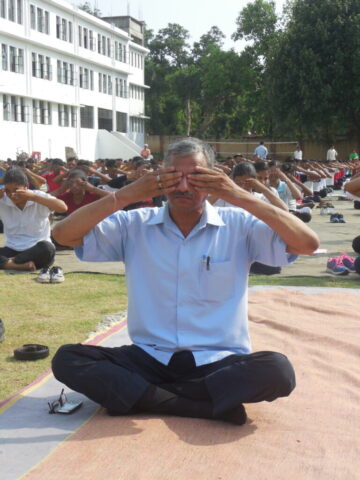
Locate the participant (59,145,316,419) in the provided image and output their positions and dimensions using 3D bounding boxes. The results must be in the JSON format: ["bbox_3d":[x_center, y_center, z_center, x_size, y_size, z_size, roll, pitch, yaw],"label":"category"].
[{"bbox_3d":[0.013,0.107,2.905,0.820,0.840,0.520,0,5,5],"label":"participant"}]

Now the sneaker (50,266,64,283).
[{"bbox_3d":[-0.800,0.216,5.993,0.092,0.088,0.260,0,5,-5],"label":"sneaker"}]

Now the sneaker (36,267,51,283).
[{"bbox_3d":[-0.892,0.216,5.993,0.092,0.088,0.260,0,5,0],"label":"sneaker"}]

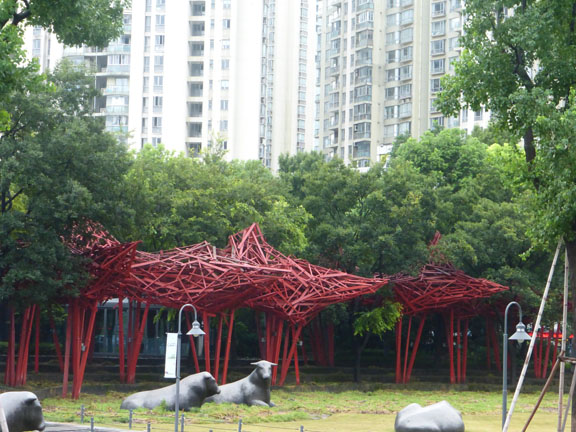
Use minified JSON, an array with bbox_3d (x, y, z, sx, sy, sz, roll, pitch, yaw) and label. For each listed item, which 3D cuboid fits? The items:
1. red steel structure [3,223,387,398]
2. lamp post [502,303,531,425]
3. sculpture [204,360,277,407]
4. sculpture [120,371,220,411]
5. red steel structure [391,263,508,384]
[{"bbox_3d":[-3.342,3.225,49.500,12.200,5.800,8.000,2,-4,-13],"label":"red steel structure"},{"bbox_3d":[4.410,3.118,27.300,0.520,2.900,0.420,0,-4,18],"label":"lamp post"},{"bbox_3d":[-1.641,5.204,44.200,2.500,1.420,1.100,-2,-5,40],"label":"sculpture"},{"bbox_3d":[-3.464,5.142,41.700,2.700,1.160,1.150,0,-5,20],"label":"sculpture"},{"bbox_3d":[6.109,4.068,53.500,3.700,4.300,4.000,2,-4,-12],"label":"red steel structure"}]

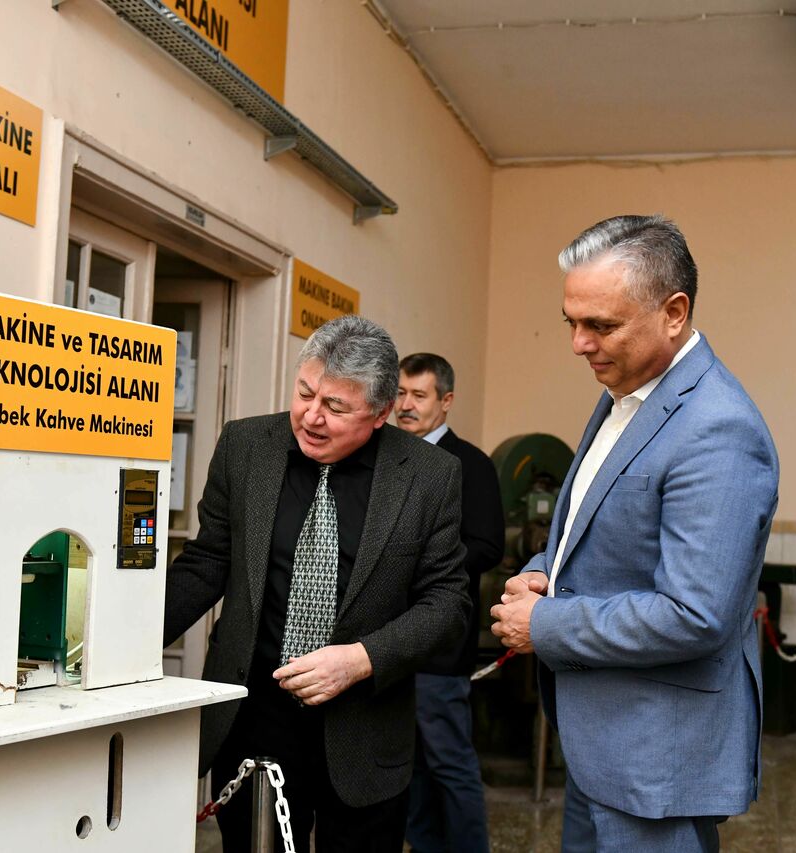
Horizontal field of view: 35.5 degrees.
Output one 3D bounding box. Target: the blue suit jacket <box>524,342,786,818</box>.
[{"bbox_3d":[0.422,0.248,2.070,0.390,0.790,0.500,4,-3,-21],"label":"blue suit jacket"}]

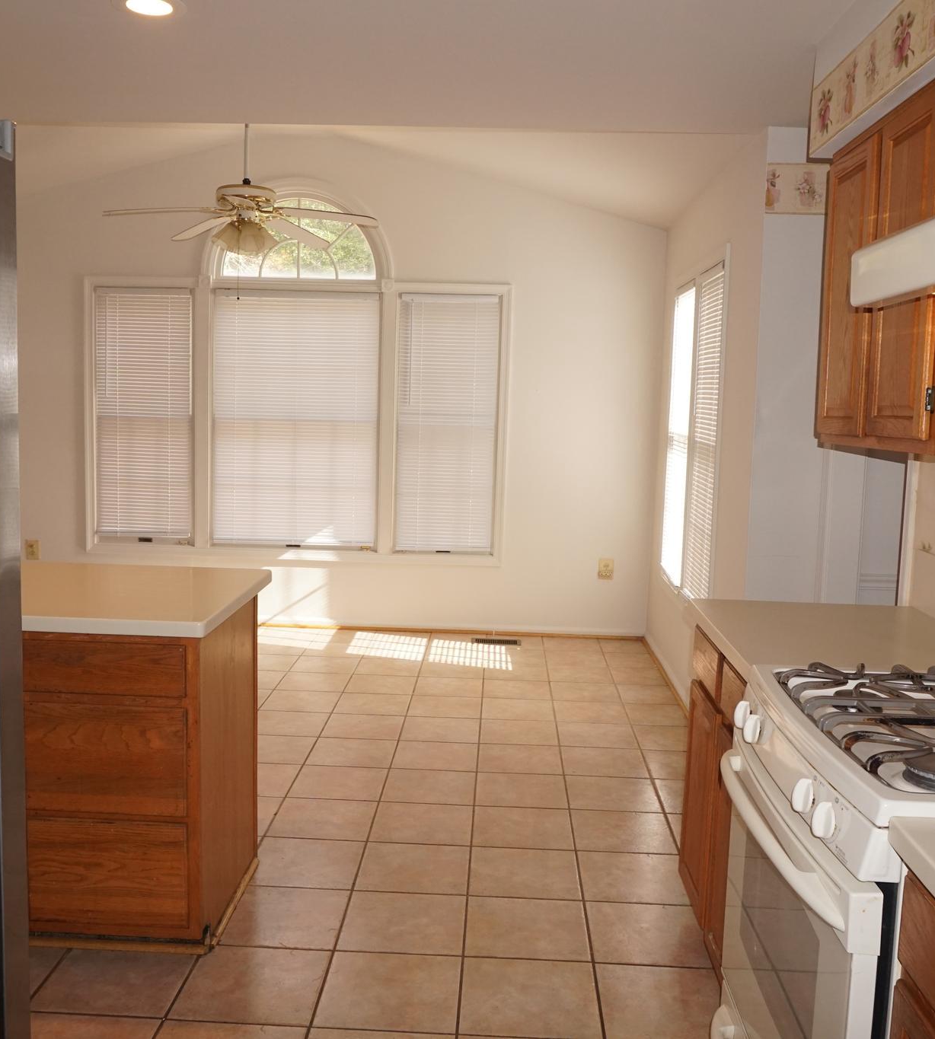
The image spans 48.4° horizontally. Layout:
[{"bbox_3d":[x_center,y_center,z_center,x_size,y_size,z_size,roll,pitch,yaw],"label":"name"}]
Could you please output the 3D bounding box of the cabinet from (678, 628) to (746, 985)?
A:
[{"bbox_3d":[0.910,0.746,2.614,0.602,0.867,0.751,2,7,2],"label":"cabinet"}]

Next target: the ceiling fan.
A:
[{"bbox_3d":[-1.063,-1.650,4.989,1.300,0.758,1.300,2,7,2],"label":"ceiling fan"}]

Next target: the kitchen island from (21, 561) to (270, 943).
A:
[{"bbox_3d":[-1.225,0.633,2.938,1.200,0.894,0.768,2,7,2],"label":"kitchen island"}]

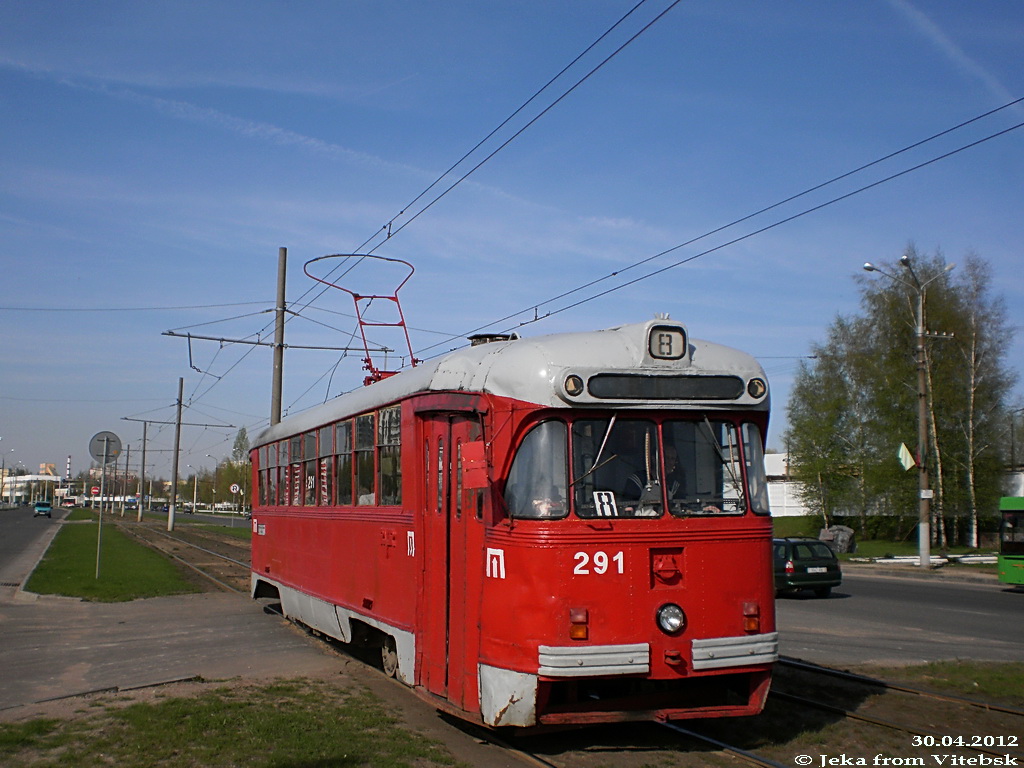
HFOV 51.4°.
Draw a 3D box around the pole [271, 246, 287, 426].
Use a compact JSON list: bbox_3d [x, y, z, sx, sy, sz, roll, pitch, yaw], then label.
[{"bbox_3d":[-7.941,0.664,35.846,0.360,10.500,0.360,4,-7,-22],"label":"pole"}]

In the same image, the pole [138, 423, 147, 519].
[{"bbox_3d":[-38.458,9.149,110.981,0.380,10.400,0.380,4,-7,-22],"label":"pole"}]

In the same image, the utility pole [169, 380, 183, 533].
[{"bbox_3d":[-22.897,4.841,72.695,0.380,10.400,0.380,4,-7,-22],"label":"utility pole"}]

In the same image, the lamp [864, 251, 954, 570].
[{"bbox_3d":[15.342,1.119,40.133,3.400,11.400,2.500,4,-7,-22],"label":"lamp"}]

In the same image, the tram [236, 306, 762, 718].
[{"bbox_3d":[-1.370,1.898,14.261,2.600,3.260,13.800,4,-7,-22],"label":"tram"}]

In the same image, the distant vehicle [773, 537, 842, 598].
[{"bbox_3d":[6.440,4.687,27.703,1.700,1.460,4.500,4,-7,-22],"label":"distant vehicle"}]

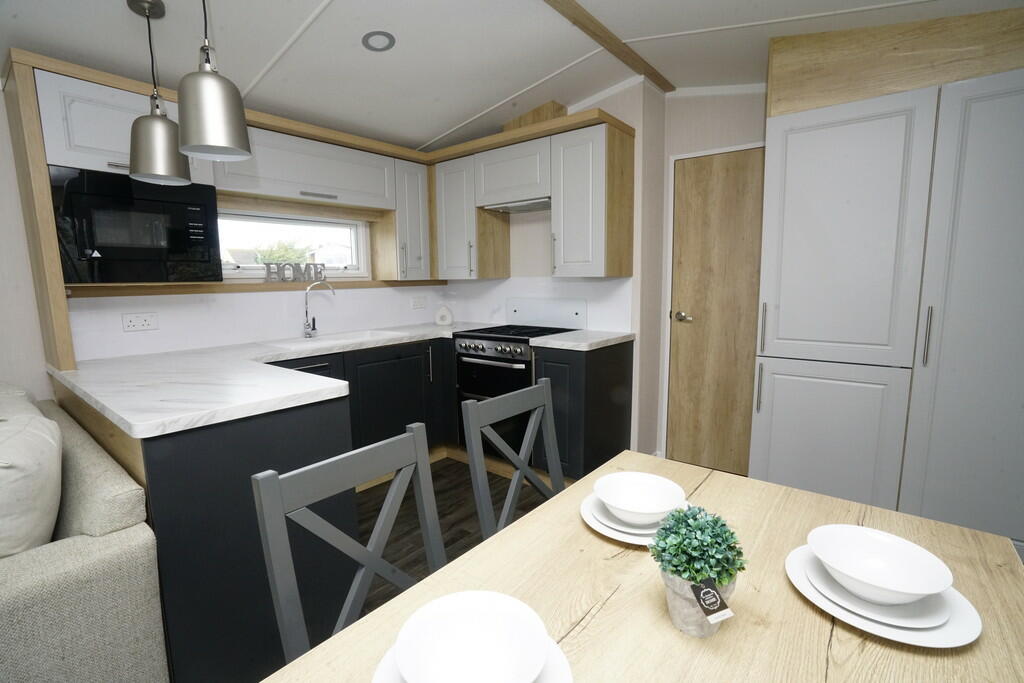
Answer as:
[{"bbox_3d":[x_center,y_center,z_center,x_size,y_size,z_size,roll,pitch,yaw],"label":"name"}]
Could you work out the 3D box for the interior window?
[{"bbox_3d":[-1.365,-0.593,2.883,0.070,0.405,1.080,5,9,37],"label":"interior window"}]

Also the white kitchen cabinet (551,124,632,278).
[{"bbox_3d":[0.493,-0.797,2.738,0.355,0.814,0.385,5,9,37],"label":"white kitchen cabinet"}]

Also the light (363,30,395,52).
[{"bbox_3d":[-0.595,-1.348,2.030,0.145,0.030,0.145,-8,2,0],"label":"light"}]

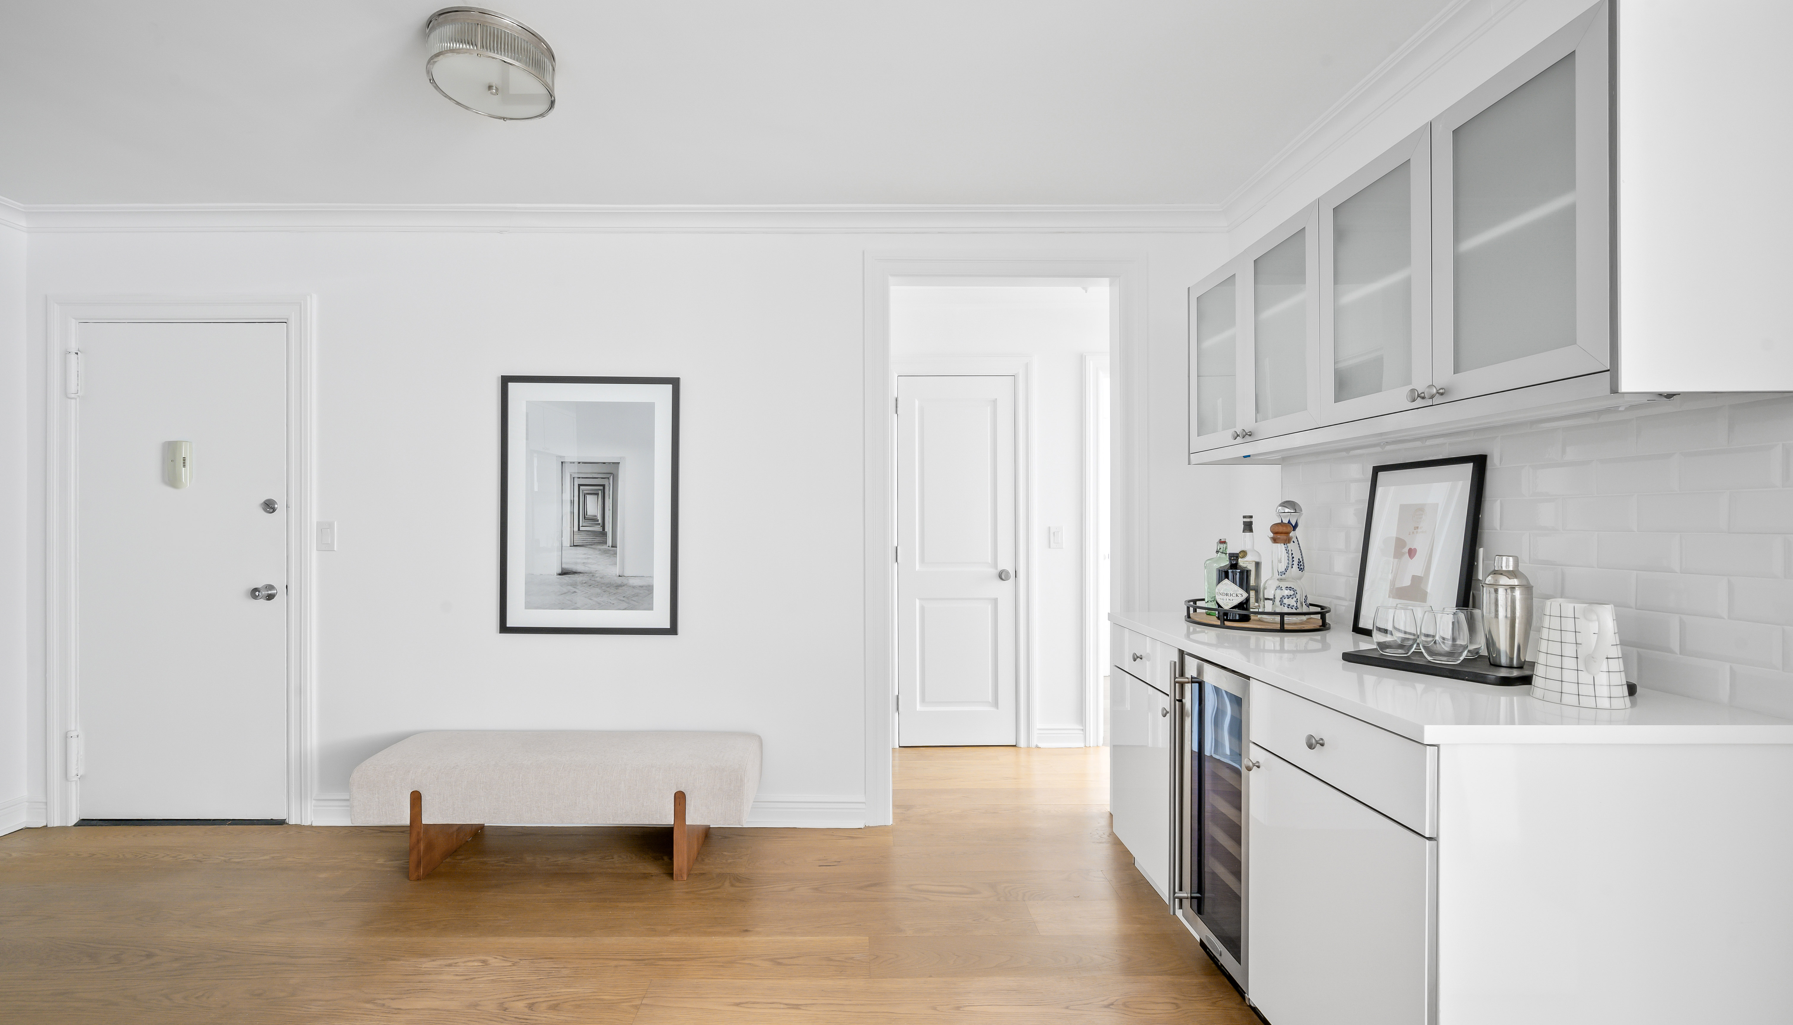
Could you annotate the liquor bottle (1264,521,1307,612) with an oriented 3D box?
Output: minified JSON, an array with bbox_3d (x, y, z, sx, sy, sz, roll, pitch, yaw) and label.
[{"bbox_3d":[1.274,0.196,2.298,0.115,0.325,0.115,0,-1,-39],"label":"liquor bottle"}]

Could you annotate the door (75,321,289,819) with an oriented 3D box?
[{"bbox_3d":[-2.982,0.243,2.910,0.885,2.070,0.045,0,0,0],"label":"door"}]

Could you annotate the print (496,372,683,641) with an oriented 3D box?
[{"bbox_3d":[-1.260,-0.029,2.865,0.733,1.060,0.030,0,0,0],"label":"print"}]

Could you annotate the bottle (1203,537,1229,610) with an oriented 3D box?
[{"bbox_3d":[1.112,0.217,2.377,0.095,0.258,0.085,0,0,0],"label":"bottle"}]

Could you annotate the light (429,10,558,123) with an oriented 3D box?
[{"bbox_3d":[-1.077,-1.178,1.855,0.298,0.132,0.298,0,0,0],"label":"light"}]

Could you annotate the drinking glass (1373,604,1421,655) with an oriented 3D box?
[{"bbox_3d":[1.214,0.289,1.694,0.090,0.113,0.090,0,0,0],"label":"drinking glass"}]

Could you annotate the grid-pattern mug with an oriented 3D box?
[{"bbox_3d":[1.244,0.254,1.267,0.128,0.181,0.148,0,0,30],"label":"grid-pattern mug"}]

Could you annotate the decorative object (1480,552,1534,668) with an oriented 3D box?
[{"bbox_3d":[1.308,0.211,1.491,0.083,0.234,0.083,0,0,0],"label":"decorative object"}]

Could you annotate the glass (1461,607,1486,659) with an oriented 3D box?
[{"bbox_3d":[1.301,0.276,1.600,0.086,0.110,0.086,0,0,0],"label":"glass"}]

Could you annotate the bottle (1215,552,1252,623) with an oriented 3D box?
[{"bbox_3d":[1.125,0.248,2.320,0.099,0.221,0.099,0,-1,-39],"label":"bottle"}]

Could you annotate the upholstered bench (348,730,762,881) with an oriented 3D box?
[{"bbox_3d":[-1.232,1.079,2.637,1.390,0.422,0.400,0,0,-1],"label":"upholstered bench"}]

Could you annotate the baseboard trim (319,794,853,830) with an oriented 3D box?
[{"bbox_3d":[-1.262,1.229,2.866,2.270,0.130,0.020,0,0,-1],"label":"baseboard trim"}]

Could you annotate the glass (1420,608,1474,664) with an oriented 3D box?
[{"bbox_3d":[1.263,0.288,1.605,0.090,0.113,0.090,0,0,0],"label":"glass"}]

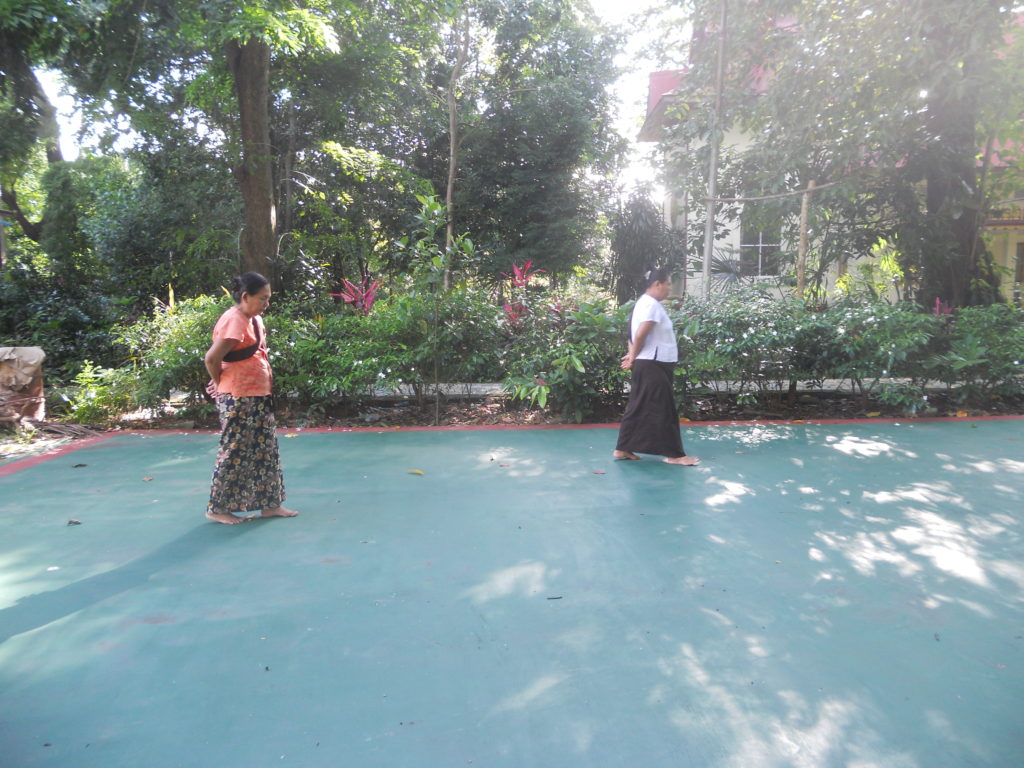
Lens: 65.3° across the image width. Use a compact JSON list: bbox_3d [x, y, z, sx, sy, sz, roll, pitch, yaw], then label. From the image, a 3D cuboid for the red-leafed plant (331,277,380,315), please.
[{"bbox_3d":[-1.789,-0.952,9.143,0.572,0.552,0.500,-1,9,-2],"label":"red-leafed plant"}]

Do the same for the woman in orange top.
[{"bbox_3d":[-1.615,0.093,4.887,0.550,1.530,0.470,-1,9,-2],"label":"woman in orange top"}]

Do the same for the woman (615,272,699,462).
[{"bbox_3d":[1.127,-0.135,6.194,0.610,1.522,0.470,-1,9,-2],"label":"woman"}]

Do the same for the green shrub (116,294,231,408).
[{"bbox_3d":[-3.575,-0.319,8.498,1.203,1.261,1.000,-1,9,-2],"label":"green shrub"}]

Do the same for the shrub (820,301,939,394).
[{"bbox_3d":[3.997,-0.349,8.686,1.181,1.114,1.000,-1,9,-2],"label":"shrub"}]

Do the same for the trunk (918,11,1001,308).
[{"bbox_3d":[6.934,-3.221,12.376,0.991,4.840,0.800,-1,9,-2],"label":"trunk"}]

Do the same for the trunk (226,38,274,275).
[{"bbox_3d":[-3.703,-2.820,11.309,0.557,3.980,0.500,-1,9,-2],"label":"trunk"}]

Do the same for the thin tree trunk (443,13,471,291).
[{"bbox_3d":[-0.767,-2.862,11.032,0.348,4.282,0.250,-1,9,-2],"label":"thin tree trunk"}]

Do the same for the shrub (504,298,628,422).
[{"bbox_3d":[0.573,-0.304,8.392,1.303,1.184,1.000,-1,9,-2],"label":"shrub"}]

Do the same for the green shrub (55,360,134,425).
[{"bbox_3d":[-4.182,0.081,8.000,0.737,0.638,0.650,-1,9,-2],"label":"green shrub"}]

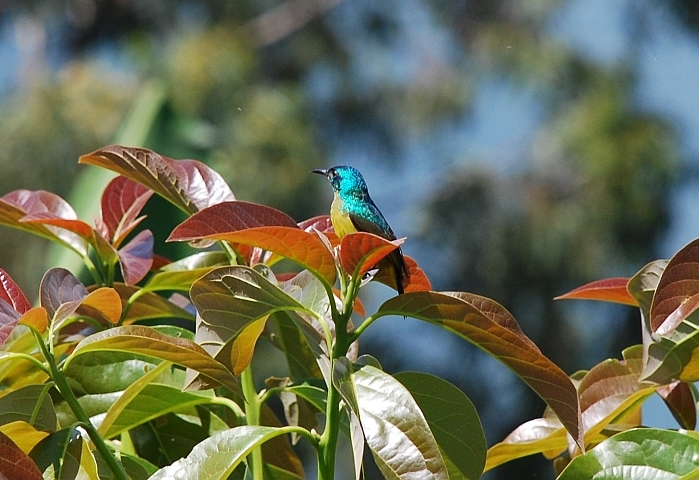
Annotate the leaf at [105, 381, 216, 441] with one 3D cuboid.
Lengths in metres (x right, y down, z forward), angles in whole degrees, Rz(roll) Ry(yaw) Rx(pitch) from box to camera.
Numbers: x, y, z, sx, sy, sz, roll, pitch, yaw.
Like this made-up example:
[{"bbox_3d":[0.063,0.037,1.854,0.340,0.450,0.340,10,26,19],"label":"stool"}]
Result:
[{"bbox_3d":[-0.118,0.106,2.500,0.076,0.026,0.038,-19,3,-21],"label":"leaf"}]

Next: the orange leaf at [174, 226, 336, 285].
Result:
[{"bbox_3d":[-0.060,0.008,2.500,0.105,0.040,0.046,9,-6,-15],"label":"orange leaf"}]

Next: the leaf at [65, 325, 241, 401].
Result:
[{"bbox_3d":[-0.121,0.076,2.480,0.113,0.041,0.043,13,-1,12],"label":"leaf"}]

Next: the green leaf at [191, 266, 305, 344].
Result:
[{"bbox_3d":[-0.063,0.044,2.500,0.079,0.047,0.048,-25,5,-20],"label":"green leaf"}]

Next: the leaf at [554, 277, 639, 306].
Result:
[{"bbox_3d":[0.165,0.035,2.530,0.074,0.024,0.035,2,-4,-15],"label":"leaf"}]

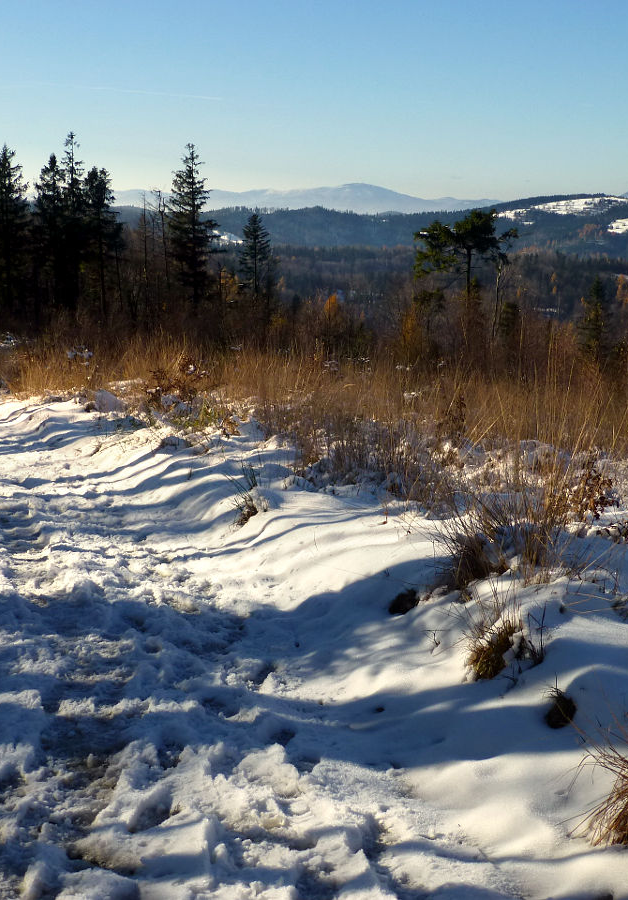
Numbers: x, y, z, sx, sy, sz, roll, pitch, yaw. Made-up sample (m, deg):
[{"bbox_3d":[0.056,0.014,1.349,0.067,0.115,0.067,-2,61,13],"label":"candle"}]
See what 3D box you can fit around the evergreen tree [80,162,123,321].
[{"bbox_3d":[-11.657,-11.285,74.169,2.260,8.570,2.150,-2,10,-9],"label":"evergreen tree"}]

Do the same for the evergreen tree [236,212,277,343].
[{"bbox_3d":[-3.294,-9.910,77.459,2.250,7.280,2.130,0,10,-2],"label":"evergreen tree"}]

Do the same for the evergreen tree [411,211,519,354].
[{"bbox_3d":[6.682,-7.357,59.631,4.410,6.490,4.190,1,10,6],"label":"evergreen tree"}]

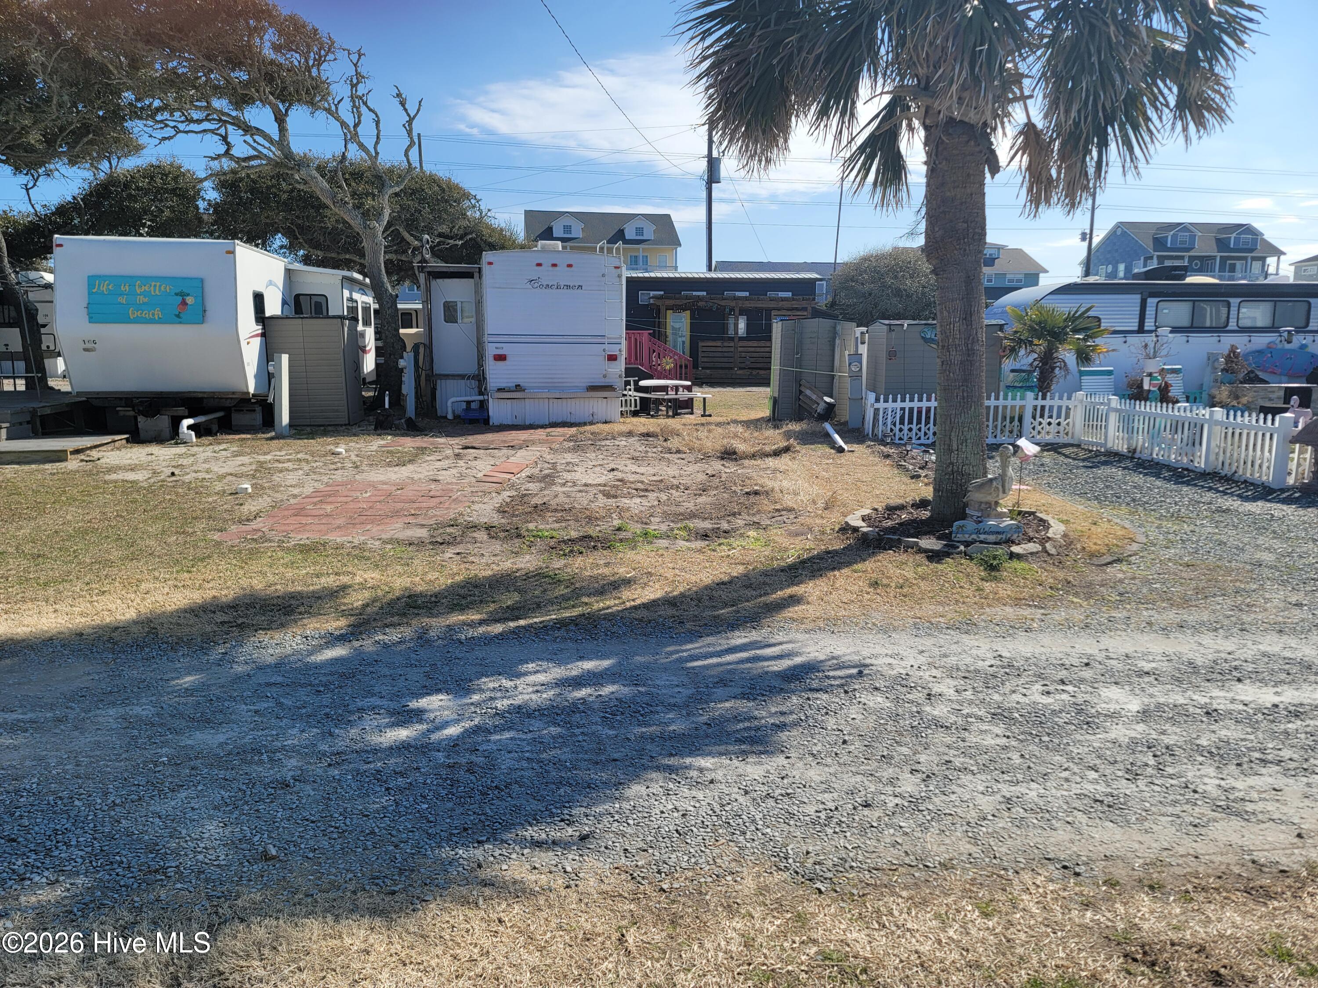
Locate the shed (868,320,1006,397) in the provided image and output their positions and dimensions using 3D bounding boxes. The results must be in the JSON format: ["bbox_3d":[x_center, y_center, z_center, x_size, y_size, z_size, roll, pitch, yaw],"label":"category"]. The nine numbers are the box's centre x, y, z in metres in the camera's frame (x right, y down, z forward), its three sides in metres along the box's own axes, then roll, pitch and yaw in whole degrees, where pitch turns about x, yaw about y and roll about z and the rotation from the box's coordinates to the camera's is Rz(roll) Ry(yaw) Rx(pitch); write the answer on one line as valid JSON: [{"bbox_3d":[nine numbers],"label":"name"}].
[{"bbox_3d":[4.624,-1.999,16.039,1.930,1.860,1.320,0,10,0],"label":"shed"}]

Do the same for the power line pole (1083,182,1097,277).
[{"bbox_3d":[32.436,-17.353,71.602,0.360,13.800,0.360,0,10,0],"label":"power line pole"}]

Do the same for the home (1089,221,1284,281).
[{"bbox_3d":[45.538,-18.216,84.128,12.600,11.400,10.800,-1,10,-7],"label":"home"}]

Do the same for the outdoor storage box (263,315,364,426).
[{"bbox_3d":[-6.195,-2.259,17.267,1.420,1.900,1.300,-1,10,-9],"label":"outdoor storage box"}]

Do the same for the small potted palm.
[{"bbox_3d":[6.354,-1.966,15.081,1.700,2.100,1.650,0,10,0],"label":"small potted palm"}]

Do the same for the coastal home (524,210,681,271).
[{"bbox_3d":[-5.361,-18.520,84.095,13.200,12.000,11.000,-2,10,-10],"label":"coastal home"}]

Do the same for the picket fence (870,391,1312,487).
[{"bbox_3d":[5.102,-0.837,12.330,3.750,0.800,5.000,0,10,0],"label":"picket fence"}]

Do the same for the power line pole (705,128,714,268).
[{"bbox_3d":[2.020,-9.472,36.433,0.280,9.800,0.280,0,10,0],"label":"power line pole"}]

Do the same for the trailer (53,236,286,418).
[{"bbox_3d":[-8.361,-2.955,18.182,2.500,2.950,8.200,-2,10,-11],"label":"trailer"}]

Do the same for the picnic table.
[{"bbox_3d":[0.124,-1.823,18.250,1.700,0.740,1.600,0,10,0],"label":"picnic table"}]

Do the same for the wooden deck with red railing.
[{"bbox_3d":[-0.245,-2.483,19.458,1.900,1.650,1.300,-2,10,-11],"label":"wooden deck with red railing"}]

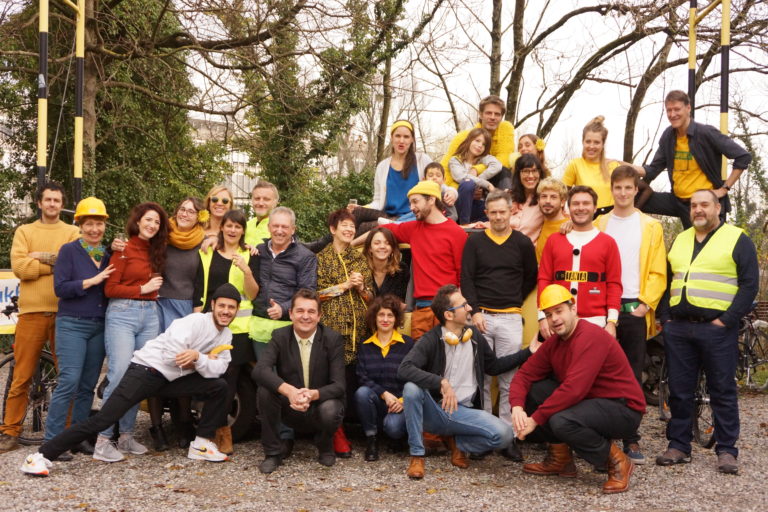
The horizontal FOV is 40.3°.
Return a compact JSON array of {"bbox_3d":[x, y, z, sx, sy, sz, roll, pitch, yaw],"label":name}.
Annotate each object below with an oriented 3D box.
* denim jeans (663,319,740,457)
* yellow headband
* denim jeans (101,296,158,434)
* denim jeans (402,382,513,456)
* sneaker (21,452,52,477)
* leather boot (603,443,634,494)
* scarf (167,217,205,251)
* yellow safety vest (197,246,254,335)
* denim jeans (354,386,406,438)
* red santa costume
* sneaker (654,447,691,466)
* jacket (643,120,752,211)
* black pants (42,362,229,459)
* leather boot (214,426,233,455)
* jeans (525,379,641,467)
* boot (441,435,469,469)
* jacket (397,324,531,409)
[{"bbox_3d":[1.989,0.820,6.570,0.470,0.890,0.330,1,0,22],"label":"denim jeans"},{"bbox_3d":[0.126,-0.859,7.100,0.165,0.095,0.180,2,9,3],"label":"yellow headband"},{"bbox_3d":[-1.623,0.704,6.720,0.380,0.910,0.310,1,0,-30],"label":"denim jeans"},{"bbox_3d":[0.444,0.967,6.400,0.660,0.460,0.500,1,0,-9],"label":"denim jeans"},{"bbox_3d":[-2.064,1.219,6.200,0.110,0.130,0.280,11,0,-36],"label":"sneaker"},{"bbox_3d":[1.350,1.217,6.030,0.115,0.210,0.300,1,25,32],"label":"leather boot"},{"bbox_3d":[-1.309,-0.156,6.930,0.250,0.220,0.240,1,0,-9],"label":"scarf"},{"bbox_3d":[-1.028,0.224,6.780,0.370,0.570,0.260,1,0,3],"label":"yellow safety vest"},{"bbox_3d":[-0.016,1.006,6.720,0.380,0.370,0.500,1,0,-6],"label":"denim jeans"},{"bbox_3d":[1.263,0.132,6.720,0.530,0.670,0.310,1,0,13],"label":"red santa costume"},{"bbox_3d":[1.875,1.288,6.780,0.295,0.125,0.110,1,0,-41],"label":"sneaker"},{"bbox_3d":[2.166,-0.617,7.200,0.720,0.680,0.420,1,0,23],"label":"jacket"},{"bbox_3d":[-1.518,0.946,6.360,1.100,0.570,0.460,1,0,-18],"label":"black pants"},{"bbox_3d":[-1.070,1.213,6.970,0.110,0.180,0.270,1,0,9],"label":"leather boot"},{"bbox_3d":[1.178,0.964,6.170,0.580,0.490,0.460,1,0,-29],"label":"jeans"},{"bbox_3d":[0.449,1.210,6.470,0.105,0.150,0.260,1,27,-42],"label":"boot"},{"bbox_3d":[0.473,0.674,6.380,0.770,0.520,0.460,1,0,-16],"label":"jacket"}]

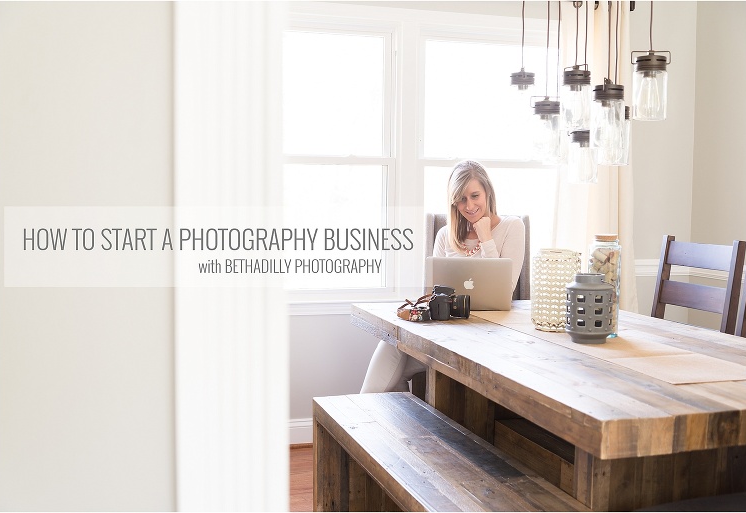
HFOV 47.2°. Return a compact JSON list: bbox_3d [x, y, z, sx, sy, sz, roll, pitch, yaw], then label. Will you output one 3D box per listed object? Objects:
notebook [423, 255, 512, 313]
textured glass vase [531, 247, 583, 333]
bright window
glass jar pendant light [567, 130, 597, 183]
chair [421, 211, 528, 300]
[{"bbox_3d":[0.357,0.098,3.306,0.325,0.210,0.307,0,4,-2],"label":"notebook"},{"bbox_3d":[0.576,0.104,2.682,0.156,0.248,0.156,0,4,0],"label":"textured glass vase"},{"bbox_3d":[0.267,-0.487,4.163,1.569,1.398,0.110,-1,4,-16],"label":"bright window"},{"bbox_3d":[0.671,-0.322,2.730,0.097,0.168,0.097,0,4,0],"label":"glass jar pendant light"},{"bbox_3d":[0.487,0.367,3.746,0.495,1.110,0.620,0,4,-5],"label":"chair"}]

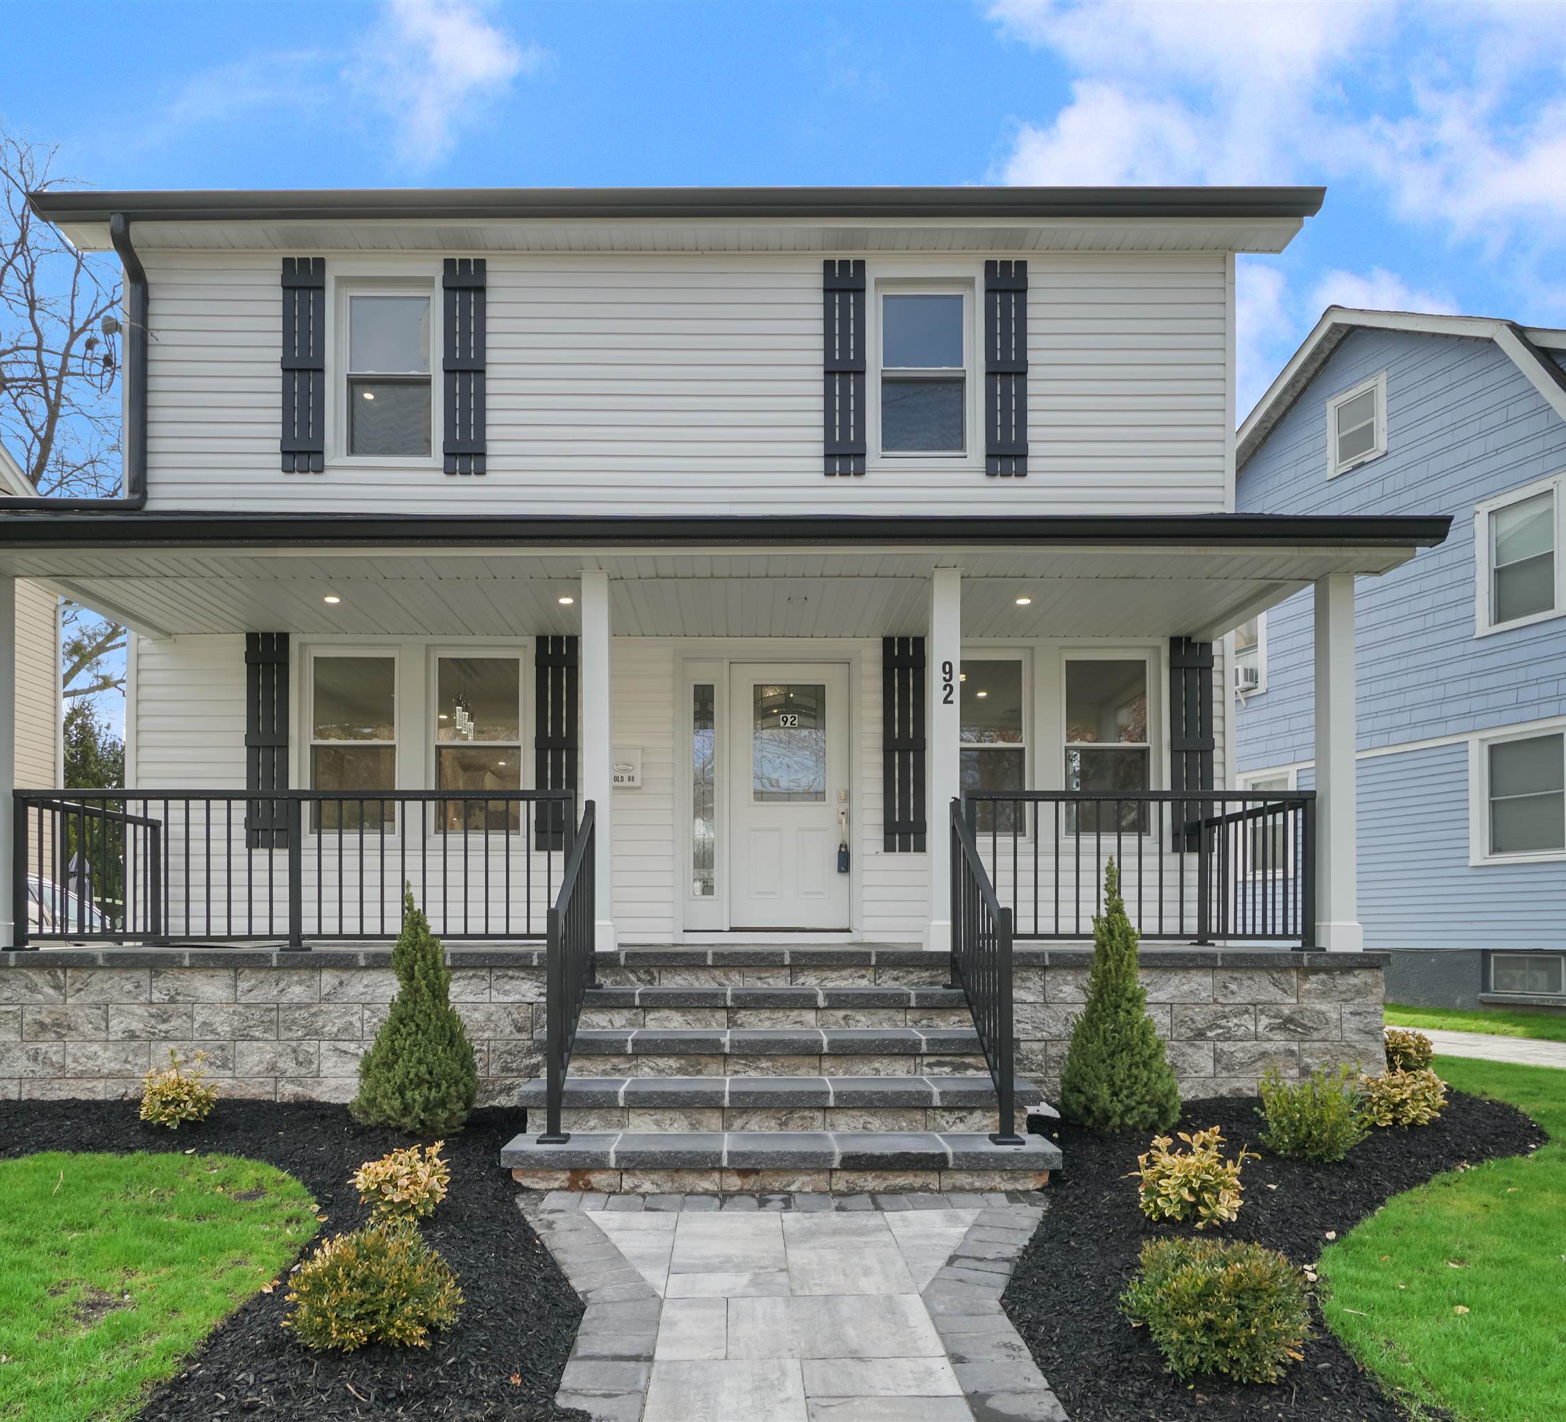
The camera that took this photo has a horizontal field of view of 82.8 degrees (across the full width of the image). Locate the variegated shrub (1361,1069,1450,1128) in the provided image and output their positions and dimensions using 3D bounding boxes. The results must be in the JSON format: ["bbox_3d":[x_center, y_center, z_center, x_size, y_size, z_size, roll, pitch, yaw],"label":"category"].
[{"bbox_3d":[3.360,2.080,4.820,0.490,0.350,0.460,0,-2,0],"label":"variegated shrub"}]

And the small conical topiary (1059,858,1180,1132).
[{"bbox_3d":[1.680,1.420,4.450,0.600,1.350,0.590,0,-6,0],"label":"small conical topiary"}]

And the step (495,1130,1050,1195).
[{"bbox_3d":[-0.005,1.930,3.810,2.320,0.190,0.330,0,-6,0],"label":"step"}]

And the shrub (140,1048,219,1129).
[{"bbox_3d":[-3.010,1.875,4.420,0.390,0.390,0.380,0,-6,0],"label":"shrub"}]

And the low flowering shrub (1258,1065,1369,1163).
[{"bbox_3d":[2.550,1.930,4.280,0.530,0.460,0.500,0,-2,0],"label":"low flowering shrub"}]

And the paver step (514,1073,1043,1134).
[{"bbox_3d":[-0.010,1.800,4.050,2.300,0.200,0.320,0,-6,0],"label":"paver step"}]

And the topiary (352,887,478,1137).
[{"bbox_3d":[-1.930,1.560,4.670,0.660,1.280,0.660,0,-2,0],"label":"topiary"}]

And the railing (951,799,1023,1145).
[{"bbox_3d":[1.010,1.240,4.560,0.100,1.550,1.050,0,-2,-3],"label":"railing"}]

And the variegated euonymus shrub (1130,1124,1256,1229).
[{"bbox_3d":[1.475,1.675,3.210,0.420,0.360,0.400,0,-6,0],"label":"variegated euonymus shrub"}]

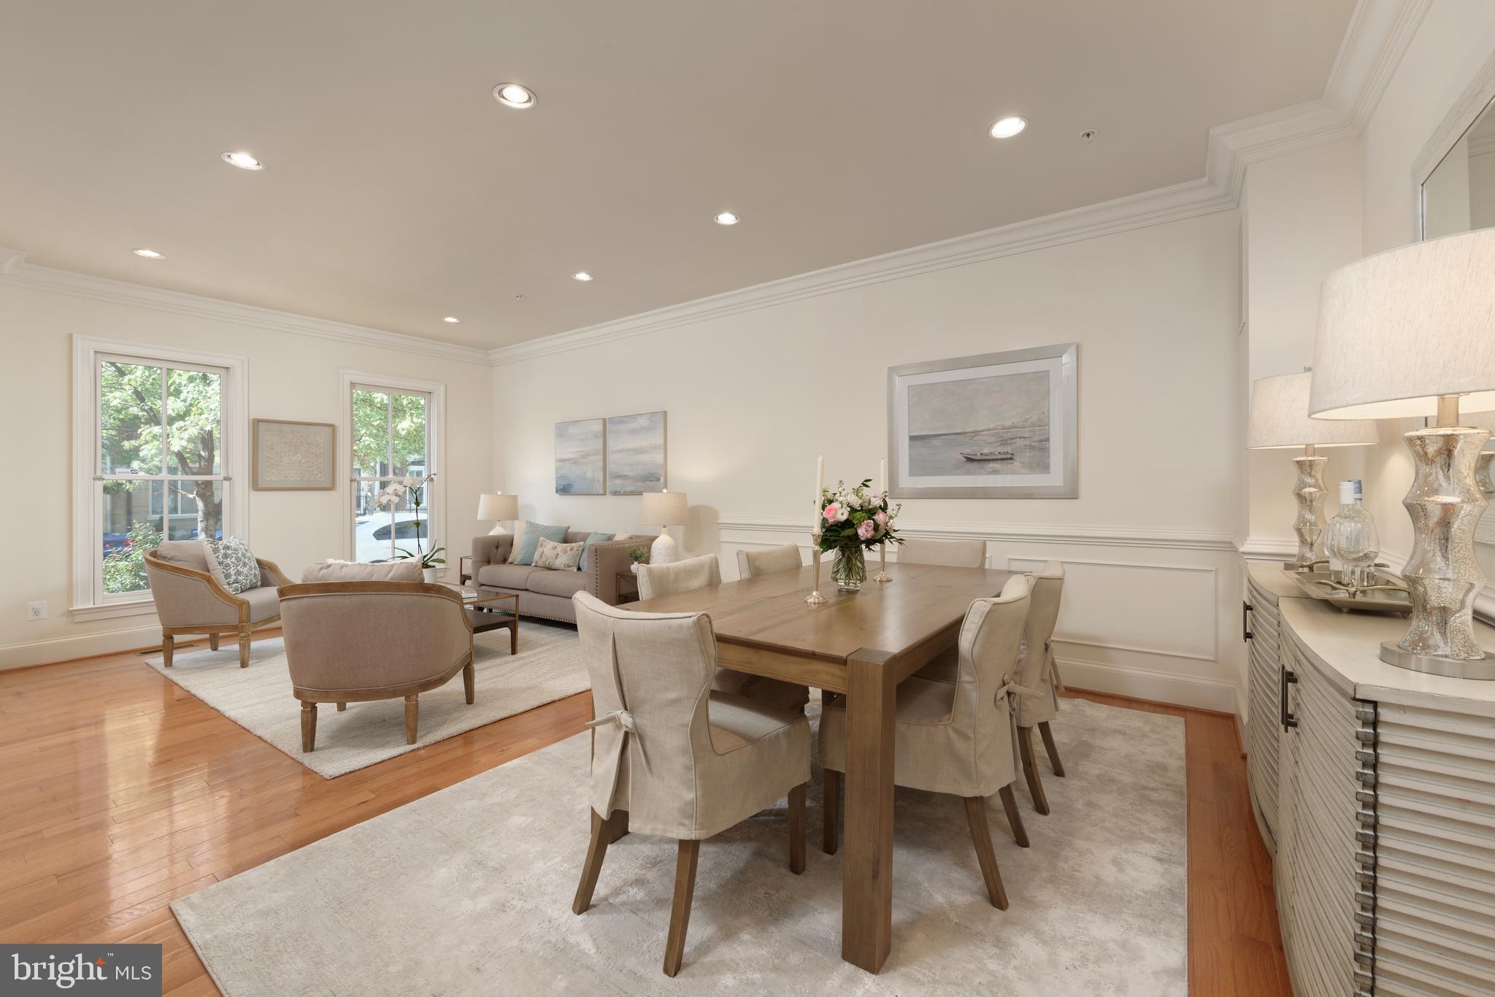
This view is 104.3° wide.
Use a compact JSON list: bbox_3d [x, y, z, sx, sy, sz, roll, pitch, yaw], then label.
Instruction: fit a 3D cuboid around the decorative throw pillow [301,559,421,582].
[{"bbox_3d":[-1.802,0.506,2.763,0.500,0.420,0.160,-1,14,-7],"label":"decorative throw pillow"}]

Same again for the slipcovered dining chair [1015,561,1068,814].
[{"bbox_3d":[0.927,0.691,2.362,0.620,0.885,0.480,0,2,37],"label":"slipcovered dining chair"}]

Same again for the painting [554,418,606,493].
[{"bbox_3d":[-1.676,-0.409,5.823,0.715,0.735,0.040,0,1,35],"label":"painting"}]

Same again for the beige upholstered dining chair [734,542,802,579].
[{"bbox_3d":[0.313,0.708,2.949,0.580,0.880,0.530,0,1,34],"label":"beige upholstered dining chair"}]

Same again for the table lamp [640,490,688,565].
[{"bbox_3d":[-0.662,0.266,4.651,0.375,0.660,0.375,-1,1,0],"label":"table lamp"}]

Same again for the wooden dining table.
[{"bbox_3d":[0.443,0.759,2.475,1.068,0.750,1.892,0,1,36],"label":"wooden dining table"}]

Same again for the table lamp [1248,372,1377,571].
[{"bbox_3d":[2.152,-0.108,2.225,0.365,0.785,0.365,0,1,34],"label":"table lamp"}]

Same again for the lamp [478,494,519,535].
[{"bbox_3d":[-2.518,0.259,5.889,0.380,0.650,0.380,0,2,35],"label":"lamp"}]

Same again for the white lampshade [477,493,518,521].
[{"bbox_3d":[-2.519,0.084,5.885,0.380,0.275,0.380,0,2,35],"label":"white lampshade"}]

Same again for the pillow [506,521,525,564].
[{"bbox_3d":[-2.009,0.410,5.494,0.480,0.480,0.140,0,-17,12],"label":"pillow"}]

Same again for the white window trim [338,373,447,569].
[{"bbox_3d":[-3.385,-0.158,5.633,0.120,1.970,0.970,0,1,39],"label":"white window trim"}]

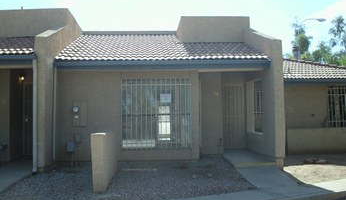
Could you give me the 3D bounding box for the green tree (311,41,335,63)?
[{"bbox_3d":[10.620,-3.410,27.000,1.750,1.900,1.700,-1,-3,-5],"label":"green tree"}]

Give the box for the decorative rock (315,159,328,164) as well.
[{"bbox_3d":[4.175,1.737,10.700,0.370,0.120,0.280,-1,-3,-5],"label":"decorative rock"}]

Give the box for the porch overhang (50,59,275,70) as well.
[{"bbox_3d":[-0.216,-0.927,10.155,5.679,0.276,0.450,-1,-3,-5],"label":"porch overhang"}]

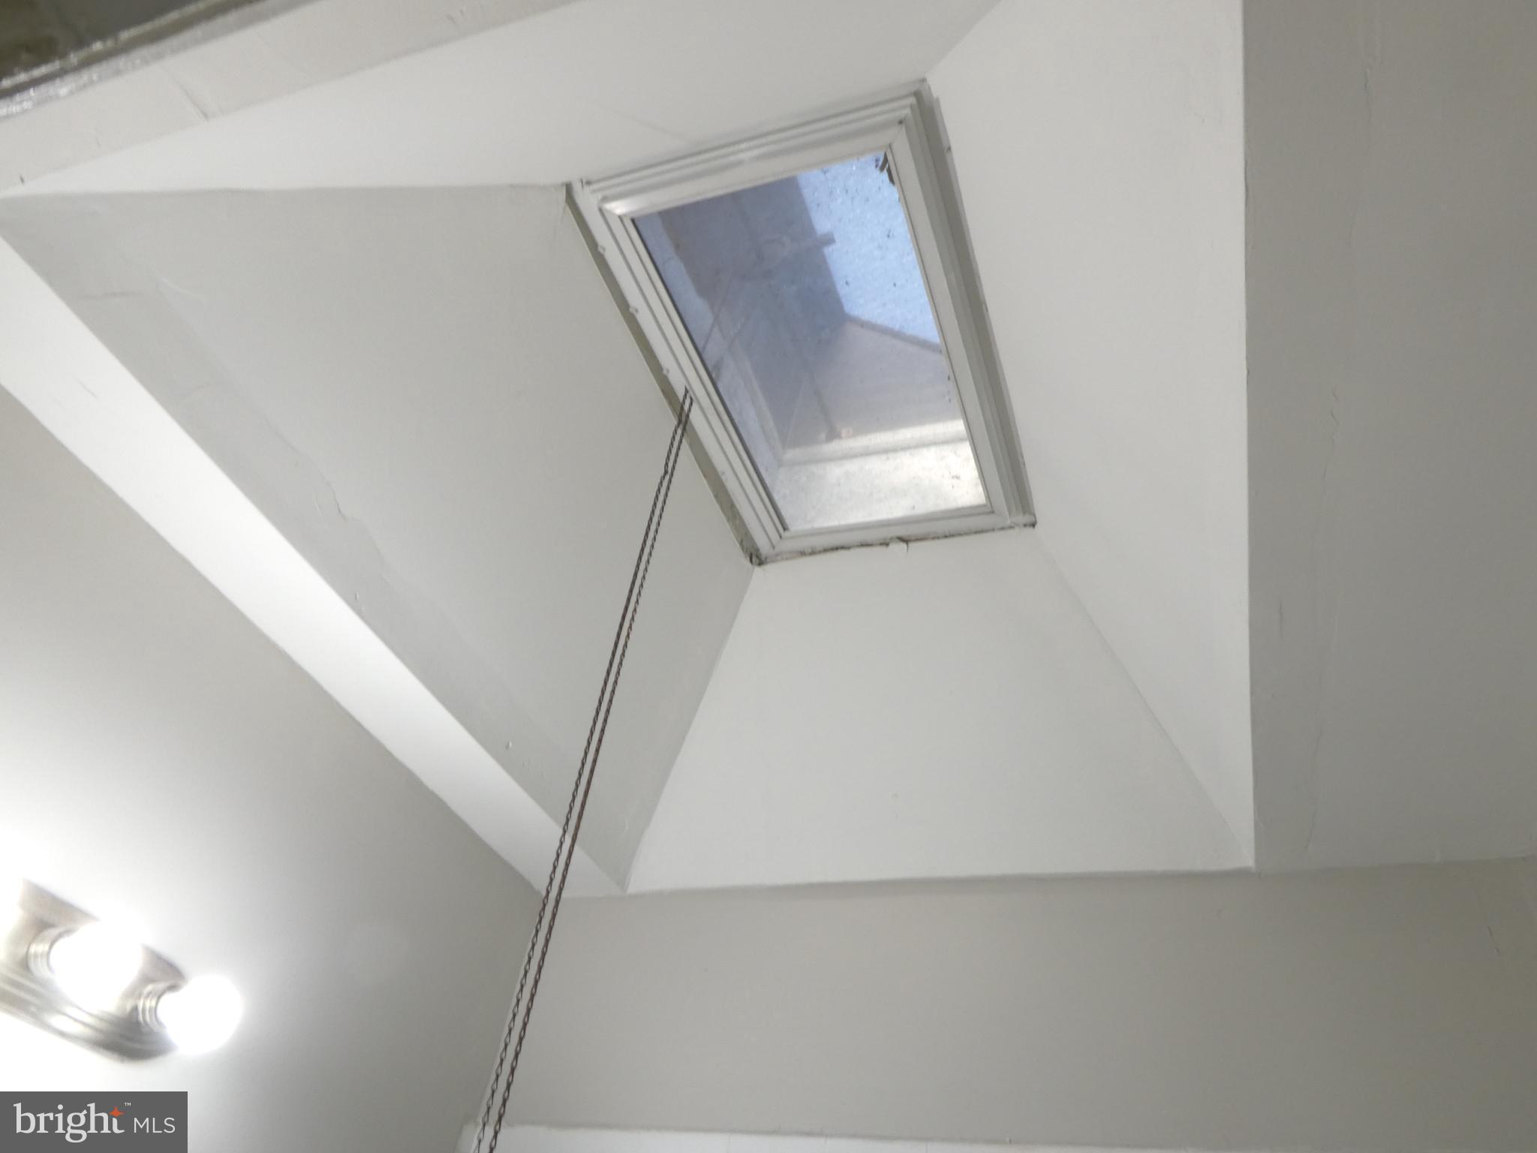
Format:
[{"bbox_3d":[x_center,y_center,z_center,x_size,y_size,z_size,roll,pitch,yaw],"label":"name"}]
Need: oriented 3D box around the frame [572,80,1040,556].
[{"bbox_3d":[0.102,-0.345,1.794,0.533,0.070,0.860,-7,-42,19],"label":"frame"}]

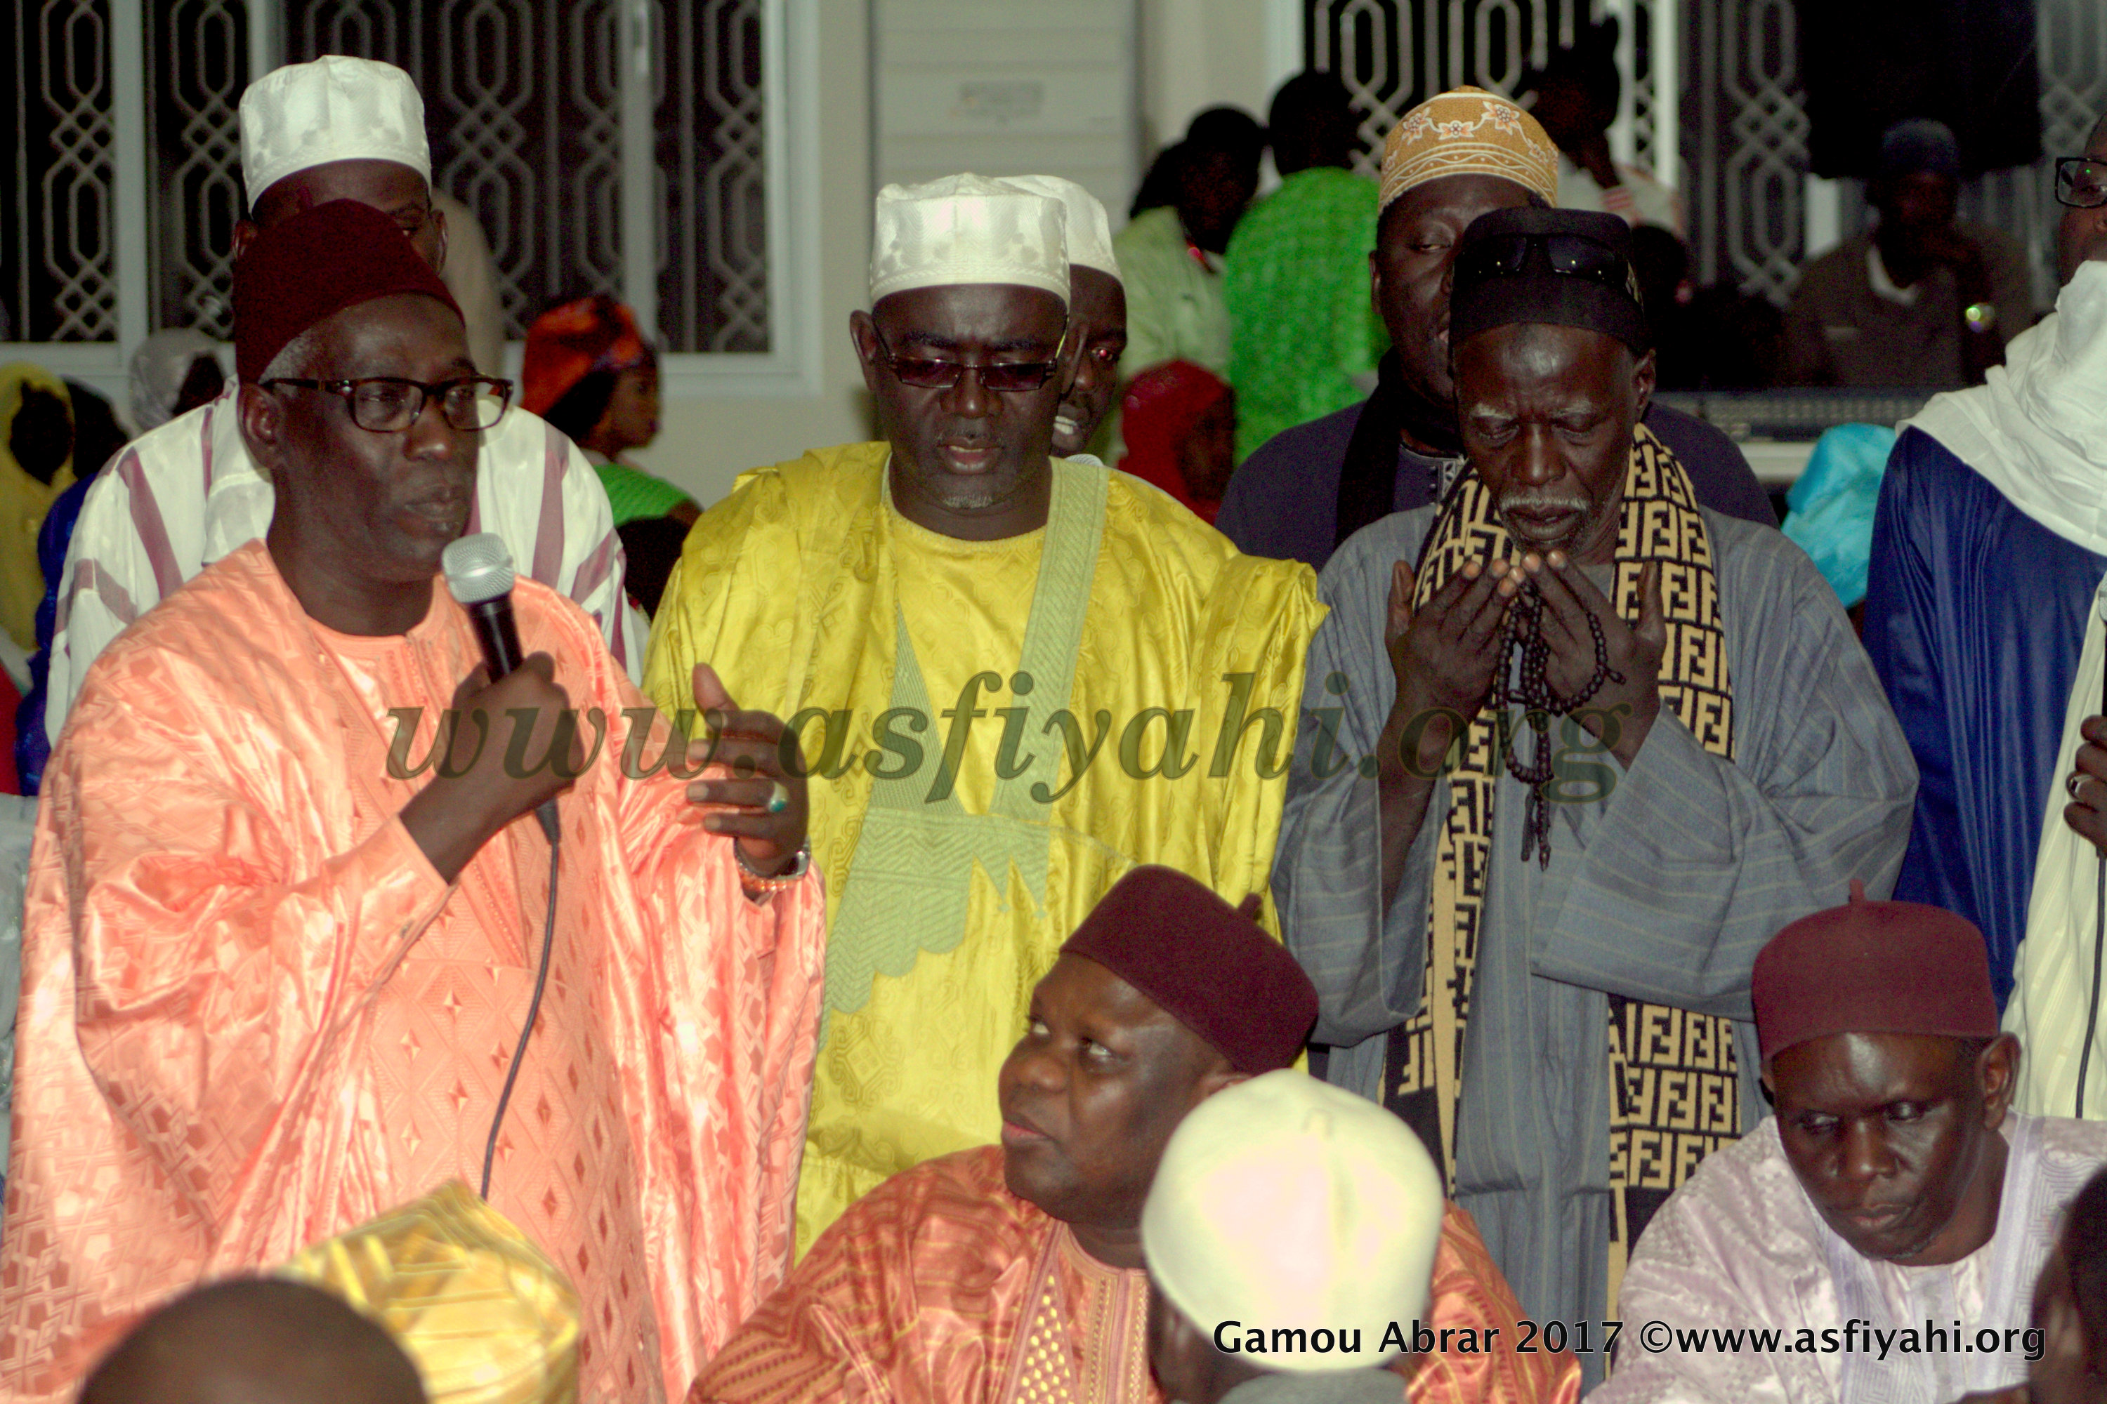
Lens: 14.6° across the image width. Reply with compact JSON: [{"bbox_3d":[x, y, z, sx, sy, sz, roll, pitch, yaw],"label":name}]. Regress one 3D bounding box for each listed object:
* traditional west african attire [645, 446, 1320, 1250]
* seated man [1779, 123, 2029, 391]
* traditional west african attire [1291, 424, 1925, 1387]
[{"bbox_3d":[-0.058,0.538,6.784,0.560,1.480,0.400,0,4,3],"label":"traditional west african attire"},{"bbox_3d":[1.753,-0.354,16.874,0.530,1.660,0.380,0,5,5],"label":"seated man"},{"bbox_3d":[0.443,0.526,6.784,0.520,1.480,0.480,0,4,9],"label":"traditional west african attire"}]

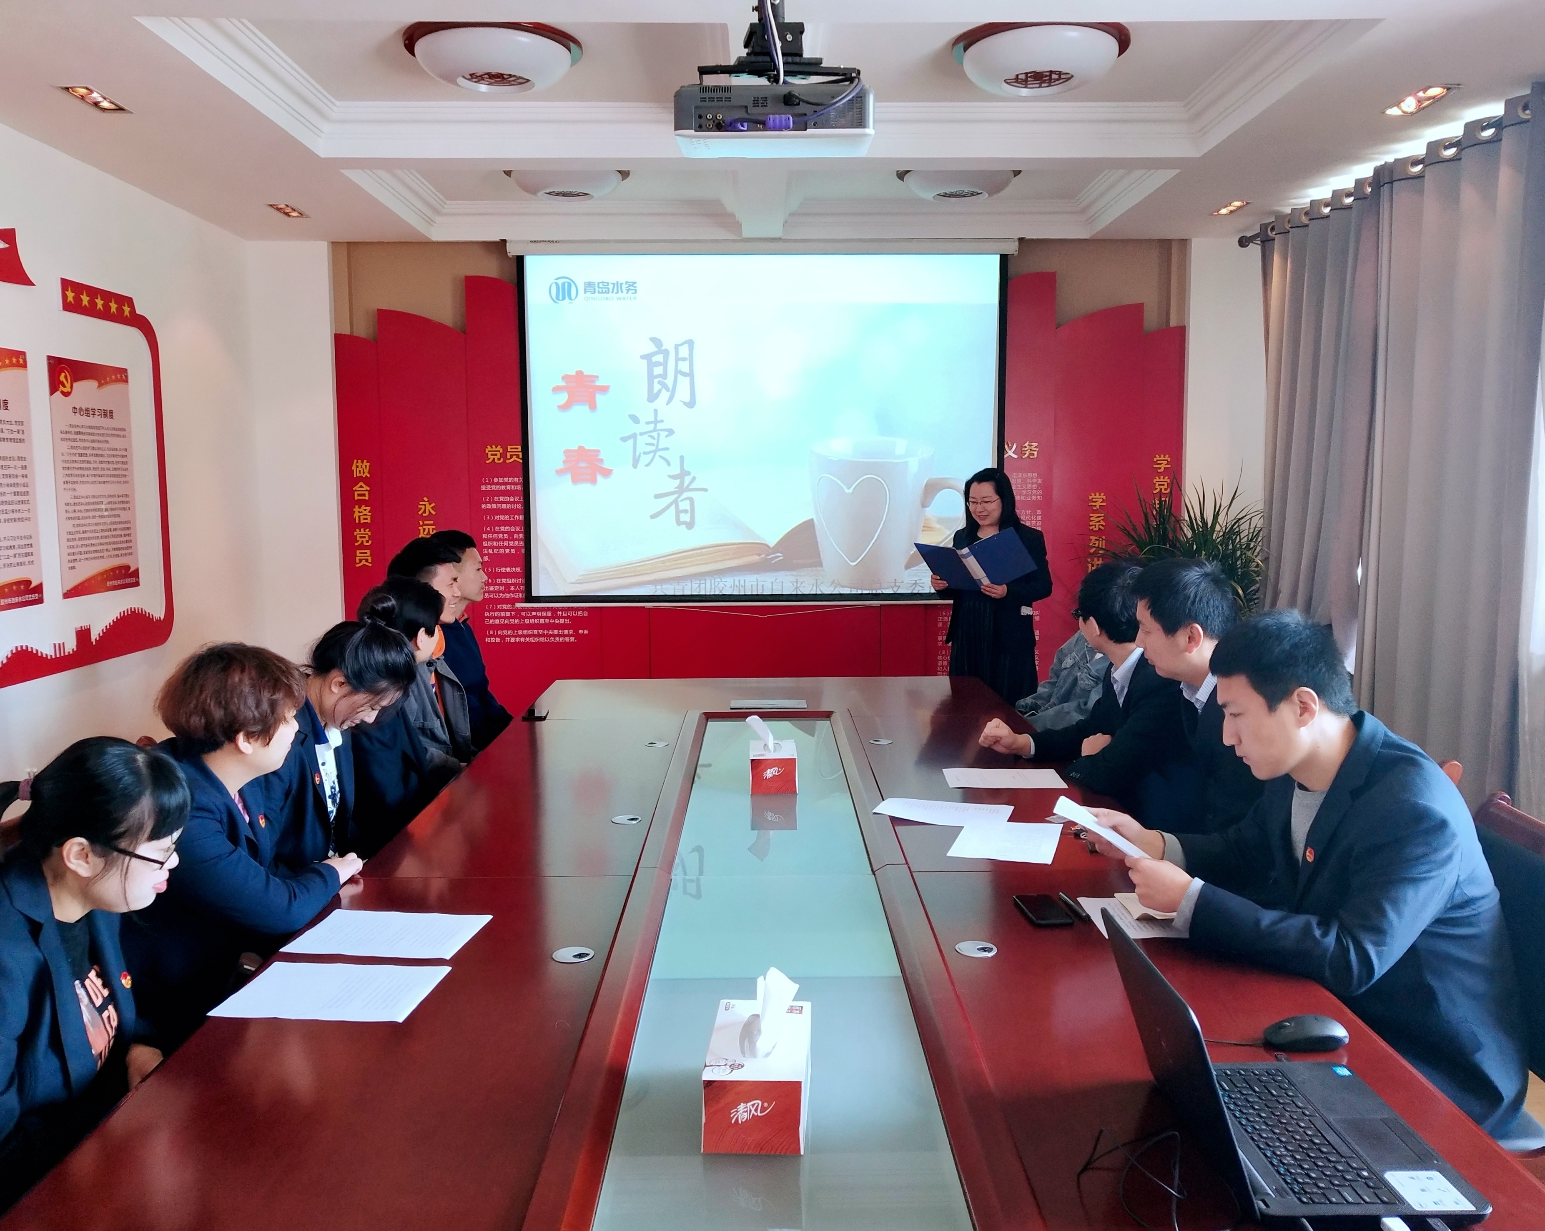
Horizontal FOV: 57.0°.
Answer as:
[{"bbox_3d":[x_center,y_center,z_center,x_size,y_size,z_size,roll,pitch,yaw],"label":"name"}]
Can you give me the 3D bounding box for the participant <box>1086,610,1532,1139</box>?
[{"bbox_3d":[0.840,0.659,2.180,0.700,1.334,0.550,-2,6,-16],"label":"participant"}]

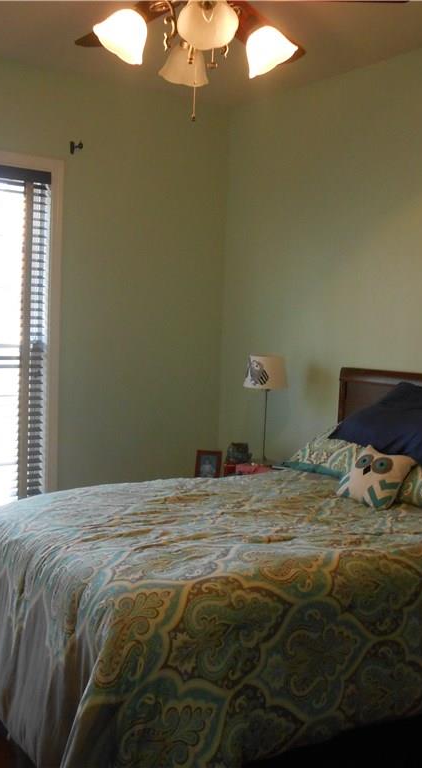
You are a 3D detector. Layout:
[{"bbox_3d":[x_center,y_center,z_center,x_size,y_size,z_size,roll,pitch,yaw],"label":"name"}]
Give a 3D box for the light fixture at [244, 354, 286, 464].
[{"bbox_3d":[0.292,0.137,4.148,0.240,0.581,0.240,2,5,0],"label":"light fixture"}]

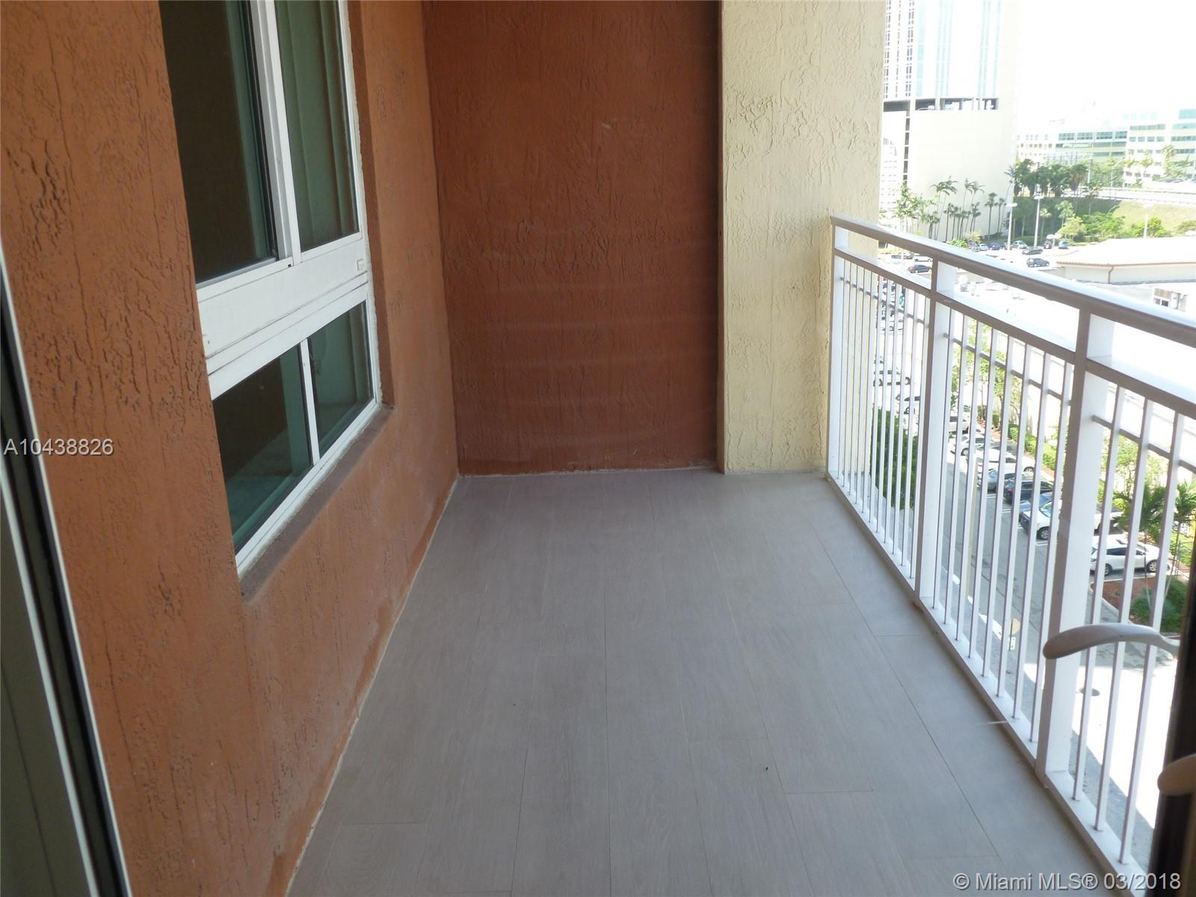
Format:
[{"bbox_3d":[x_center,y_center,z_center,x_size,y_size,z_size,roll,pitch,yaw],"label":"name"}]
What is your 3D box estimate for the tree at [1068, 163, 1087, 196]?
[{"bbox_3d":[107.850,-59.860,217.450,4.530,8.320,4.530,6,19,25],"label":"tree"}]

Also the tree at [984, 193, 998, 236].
[{"bbox_3d":[88.960,-52.720,218.790,3.110,10.300,3.110,4,19,21],"label":"tree"}]

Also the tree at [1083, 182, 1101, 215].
[{"bbox_3d":[110.880,-55.750,217.020,3.900,7.530,3.900,6,19,26],"label":"tree"}]

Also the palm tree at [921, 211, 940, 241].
[{"bbox_3d":[76.690,-51.520,223.670,4.450,6.760,4.450,3,18,18],"label":"palm tree"}]

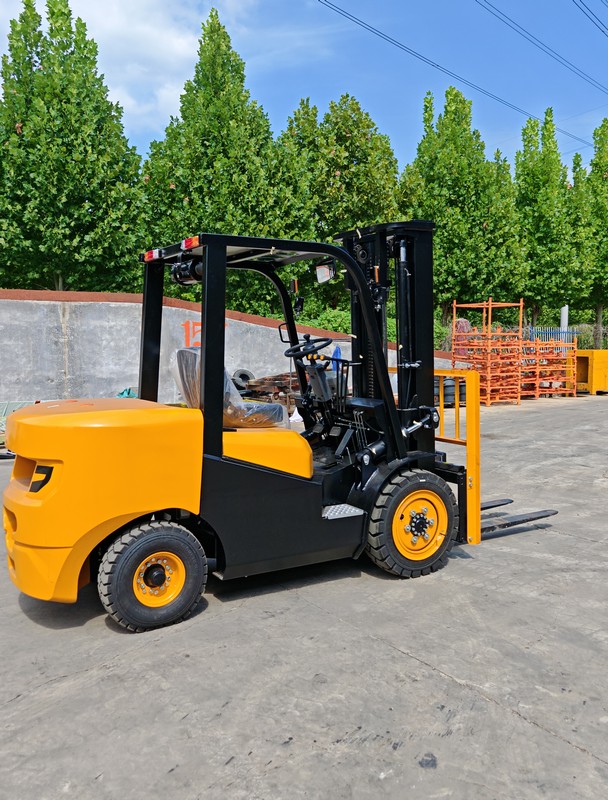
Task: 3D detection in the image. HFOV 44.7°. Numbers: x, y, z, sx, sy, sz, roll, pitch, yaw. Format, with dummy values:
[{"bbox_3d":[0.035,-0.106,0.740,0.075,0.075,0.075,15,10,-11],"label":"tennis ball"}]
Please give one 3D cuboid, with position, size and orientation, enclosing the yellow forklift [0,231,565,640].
[{"bbox_3d":[0.142,-0.016,4.937,4.030,2.230,1.240,-3,6,-30],"label":"yellow forklift"}]

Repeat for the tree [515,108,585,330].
[{"bbox_3d":[7.986,-5.042,24.142,2.900,8.672,2.900,2,6,18],"label":"tree"}]

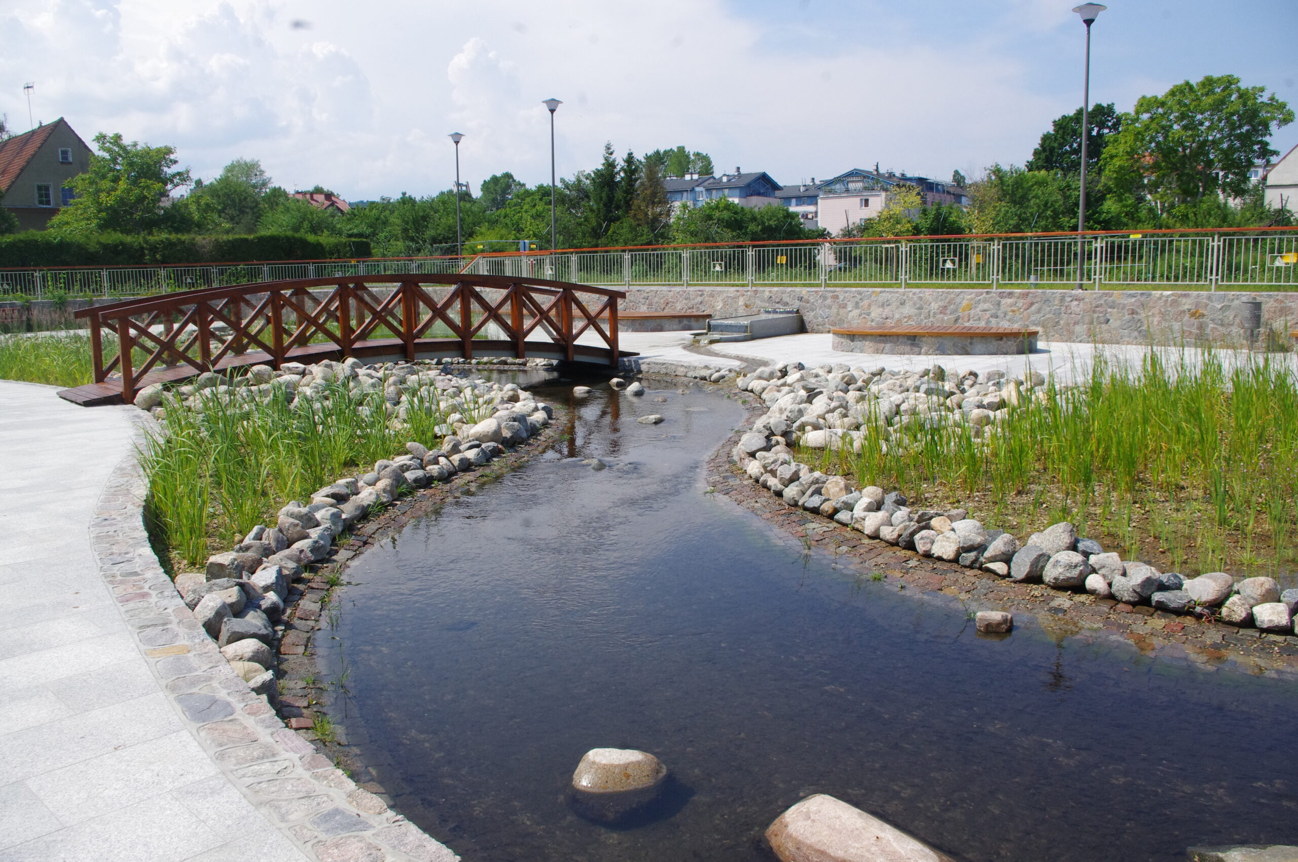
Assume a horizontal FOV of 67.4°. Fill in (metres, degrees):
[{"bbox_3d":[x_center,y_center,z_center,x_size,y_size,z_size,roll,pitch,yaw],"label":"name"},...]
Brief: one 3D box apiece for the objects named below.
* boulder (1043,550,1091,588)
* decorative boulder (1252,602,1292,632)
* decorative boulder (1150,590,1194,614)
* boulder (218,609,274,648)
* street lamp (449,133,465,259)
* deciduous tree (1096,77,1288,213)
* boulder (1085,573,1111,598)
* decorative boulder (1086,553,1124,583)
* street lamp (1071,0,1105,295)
[{"bbox_3d":[2.383,0.797,5.560,0.265,0.205,0.240,3,10,24],"label":"boulder"},{"bbox_3d":[2.839,0.848,4.430,0.170,0.125,0.155,5,11,33],"label":"decorative boulder"},{"bbox_3d":[2.823,0.920,5.250,0.230,0.120,0.160,4,10,29],"label":"decorative boulder"},{"bbox_3d":[-1.915,0.942,4.620,0.250,0.160,0.190,-5,10,-23],"label":"boulder"},{"bbox_3d":[-7.145,-8.318,36.500,0.620,5.600,0.620,-2,9,-11],"label":"street lamp"},{"bbox_3d":[28.186,-13.220,50.000,9.000,10.000,8.800,4,10,28],"label":"deciduous tree"},{"bbox_3d":[2.486,0.856,5.380,0.145,0.130,0.140,4,10,25],"label":"boulder"},{"bbox_3d":[2.608,0.784,5.550,0.200,0.170,0.170,4,10,26],"label":"decorative boulder"},{"bbox_3d":[8.729,-5.605,19.361,0.630,5.540,0.630,3,10,23],"label":"street lamp"}]

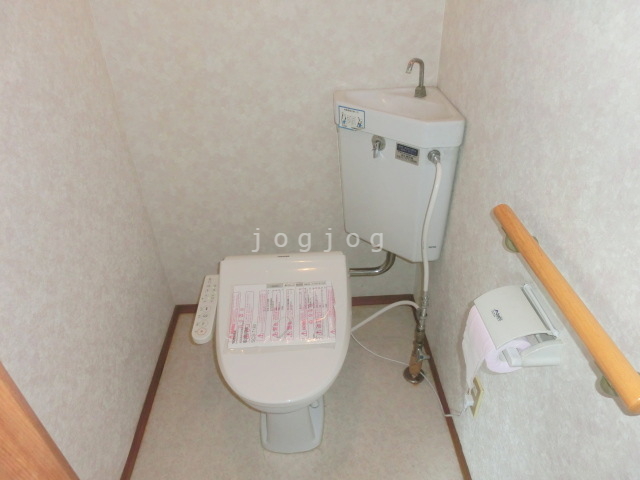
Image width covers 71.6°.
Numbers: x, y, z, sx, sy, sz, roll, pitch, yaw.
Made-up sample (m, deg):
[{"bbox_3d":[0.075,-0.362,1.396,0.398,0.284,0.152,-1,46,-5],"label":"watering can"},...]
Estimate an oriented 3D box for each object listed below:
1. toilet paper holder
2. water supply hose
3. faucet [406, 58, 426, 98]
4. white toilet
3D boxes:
[{"bbox_3d":[0.349,0.143,0.801,0.100,0.080,0.163,-3,35,-1],"label":"toilet paper holder"},{"bbox_3d":[0.325,0.131,1.368,0.075,0.830,0.105,-3,35,-1],"label":"water supply hose"},{"bbox_3d":[0.278,-0.452,1.259,0.036,0.112,0.098,27,44,35],"label":"faucet"},{"bbox_3d":[-0.098,0.375,1.346,0.375,0.485,0.550,-3,35,-1],"label":"white toilet"}]

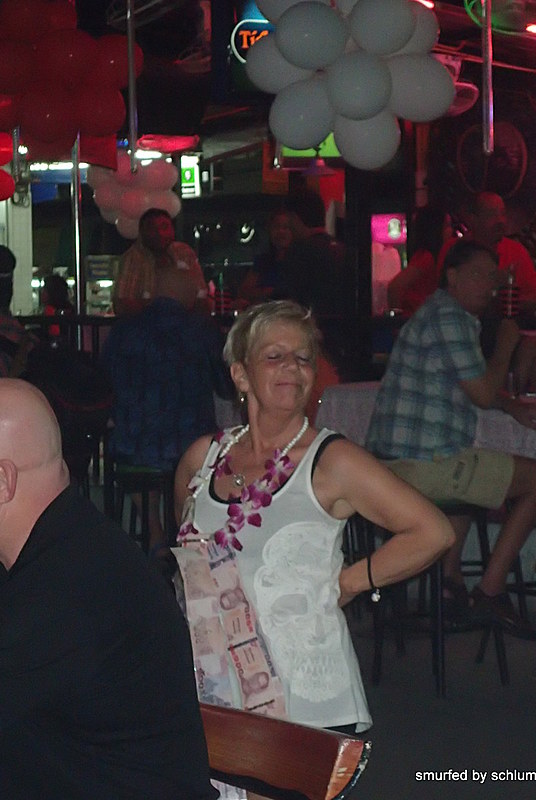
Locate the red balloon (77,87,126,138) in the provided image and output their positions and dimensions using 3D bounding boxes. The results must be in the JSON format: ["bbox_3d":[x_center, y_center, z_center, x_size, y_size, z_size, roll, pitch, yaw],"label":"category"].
[{"bbox_3d":[-0.777,-1.323,10.600,0.275,0.280,0.275,-1,4,0],"label":"red balloon"}]

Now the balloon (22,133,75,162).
[{"bbox_3d":[-1.016,-1.211,10.700,0.275,0.280,0.275,-1,4,0],"label":"balloon"}]

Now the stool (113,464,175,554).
[{"bbox_3d":[-0.523,0.637,10.024,0.370,0.700,0.370,-1,4,0],"label":"stool"}]

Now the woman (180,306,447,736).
[{"bbox_3d":[0.088,0.599,4.674,0.520,1.600,0.360,1,5,30],"label":"woman"}]

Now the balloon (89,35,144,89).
[{"bbox_3d":[-0.706,-1.567,10.700,0.275,0.280,0.275,-1,4,0],"label":"balloon"}]

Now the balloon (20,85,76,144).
[{"bbox_3d":[-0.997,-1.296,10.450,0.275,0.280,0.275,-1,4,0],"label":"balloon"}]

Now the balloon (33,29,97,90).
[{"bbox_3d":[-0.916,-1.532,10.400,0.275,0.280,0.275,-1,4,0],"label":"balloon"}]

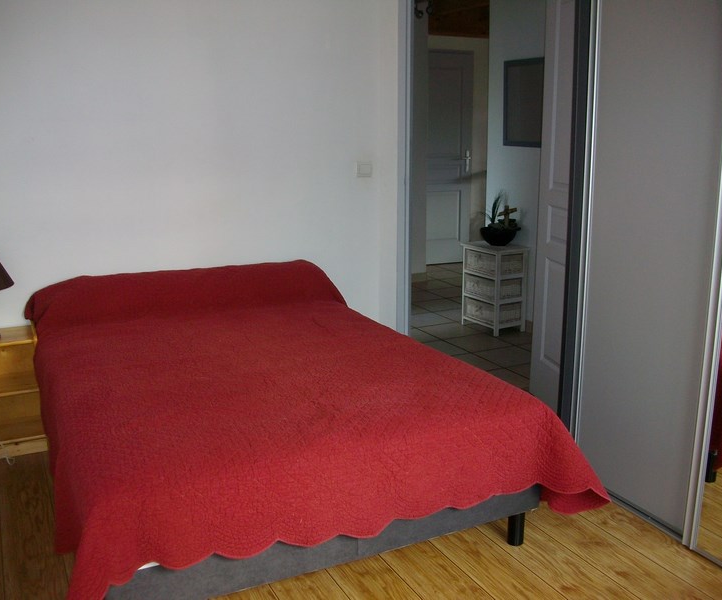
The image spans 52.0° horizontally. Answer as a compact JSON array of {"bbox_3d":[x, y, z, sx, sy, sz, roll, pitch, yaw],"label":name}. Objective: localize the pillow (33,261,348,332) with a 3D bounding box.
[{"bbox_3d":[-0.812,-0.044,3.632,1.486,0.234,0.238,-6,14,-24],"label":"pillow"}]

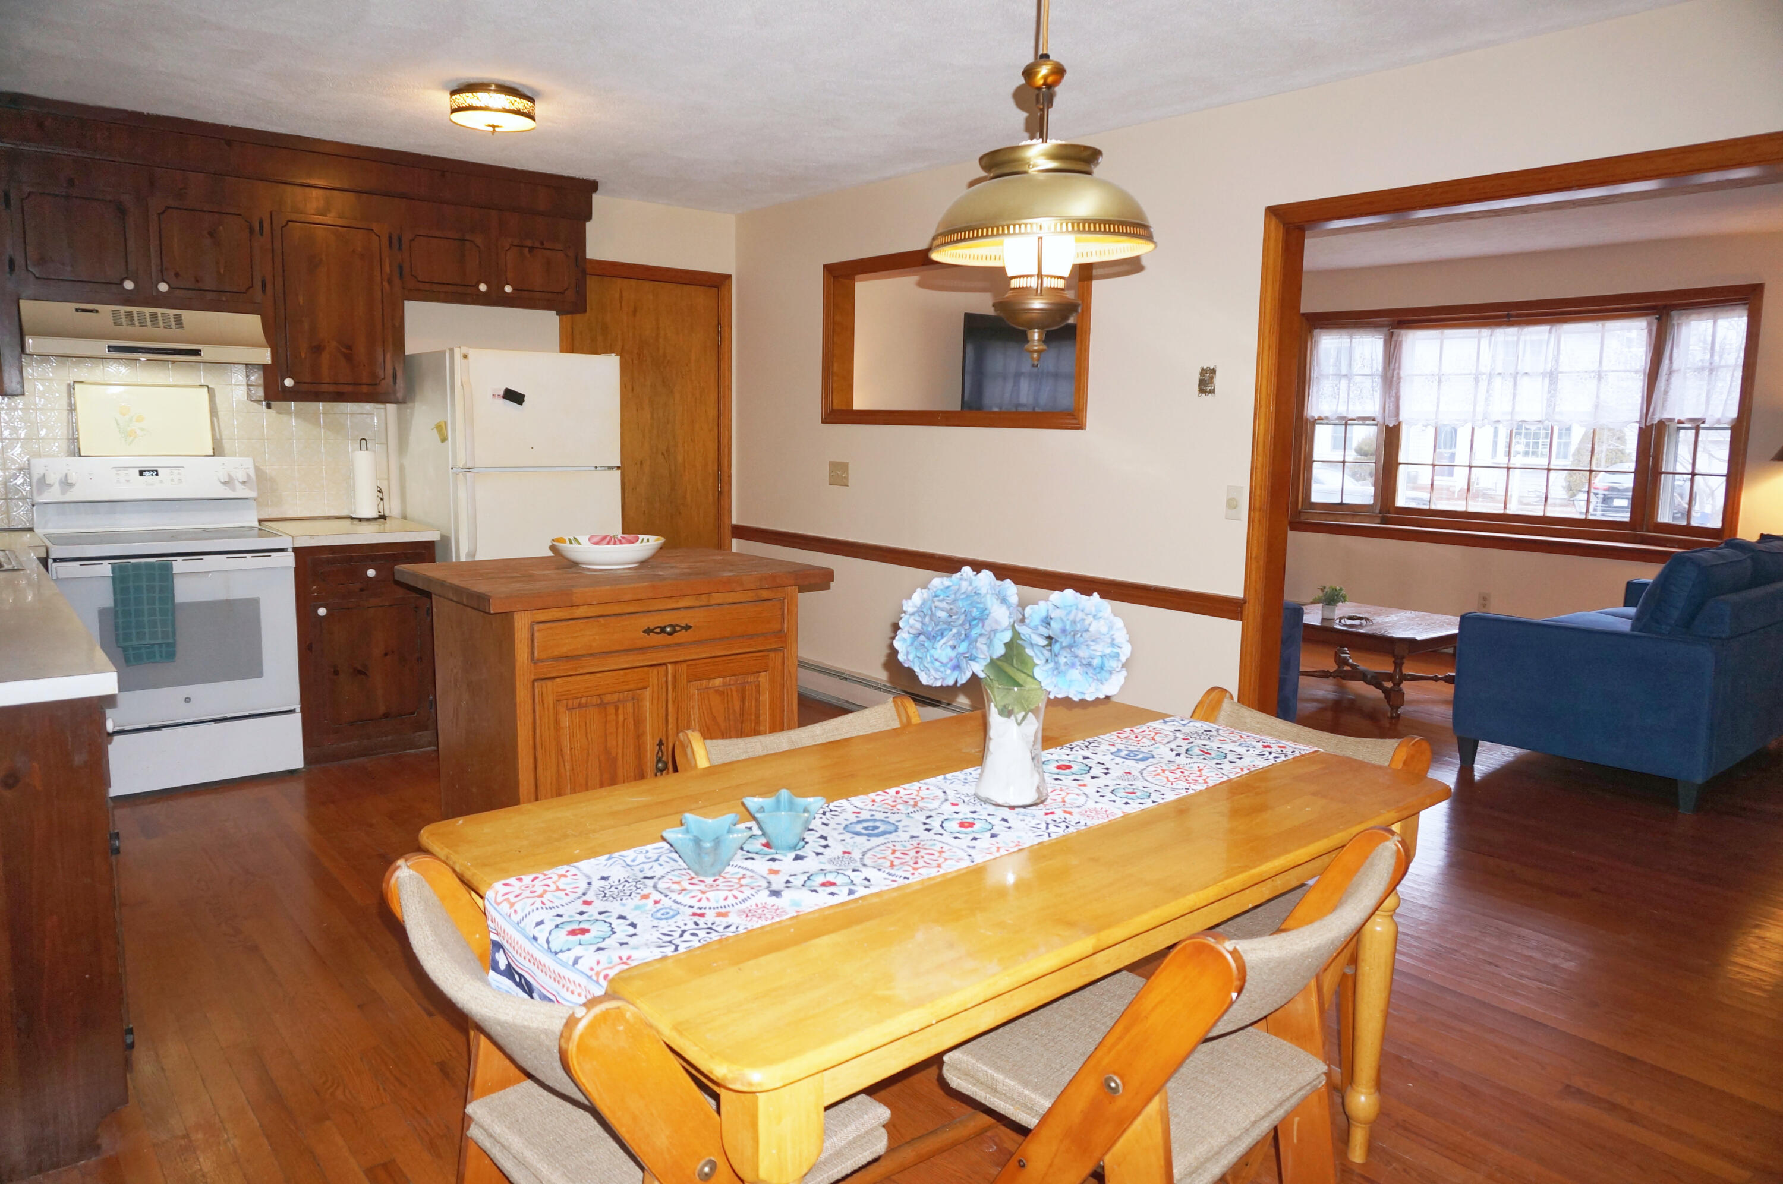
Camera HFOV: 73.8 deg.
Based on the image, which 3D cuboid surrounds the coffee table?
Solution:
[{"bbox_3d":[2.573,0.353,6.308,0.880,0.420,0.880,-5,10,-39],"label":"coffee table"}]

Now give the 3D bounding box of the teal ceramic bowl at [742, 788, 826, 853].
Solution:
[{"bbox_3d":[-0.159,0.351,1.780,0.124,0.069,0.119,0,8,-5],"label":"teal ceramic bowl"}]

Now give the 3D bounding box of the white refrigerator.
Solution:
[{"bbox_3d":[-1.671,-0.219,5.265,0.722,1.650,0.690,-6,11,-40],"label":"white refrigerator"}]

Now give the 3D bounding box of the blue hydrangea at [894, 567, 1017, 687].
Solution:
[{"bbox_3d":[0.109,0.060,2.020,0.210,0.200,0.200,0,8,-6],"label":"blue hydrangea"}]

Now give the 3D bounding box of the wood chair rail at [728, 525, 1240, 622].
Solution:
[{"bbox_3d":[0.149,-0.132,5.224,0.024,0.078,3.228,-5,10,-39],"label":"wood chair rail"}]

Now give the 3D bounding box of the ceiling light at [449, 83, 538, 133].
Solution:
[{"bbox_3d":[-1.315,-1.584,3.919,0.276,0.138,0.276,-6,11,-40],"label":"ceiling light"}]

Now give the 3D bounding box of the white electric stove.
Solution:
[{"bbox_3d":[-2.777,0.095,4.562,0.760,1.190,0.700,-5,10,-39],"label":"white electric stove"}]

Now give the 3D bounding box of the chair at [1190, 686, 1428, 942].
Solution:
[{"bbox_3d":[0.695,0.661,2.488,0.580,0.785,0.530,-4,10,-35],"label":"chair"}]

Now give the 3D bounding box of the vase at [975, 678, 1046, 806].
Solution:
[{"bbox_3d":[0.210,0.255,2.037,0.122,0.197,0.122,2,8,6],"label":"vase"}]

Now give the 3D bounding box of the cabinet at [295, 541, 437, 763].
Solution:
[{"bbox_3d":[-2.248,0.210,4.940,0.521,0.874,0.600,-6,11,-40],"label":"cabinet"}]

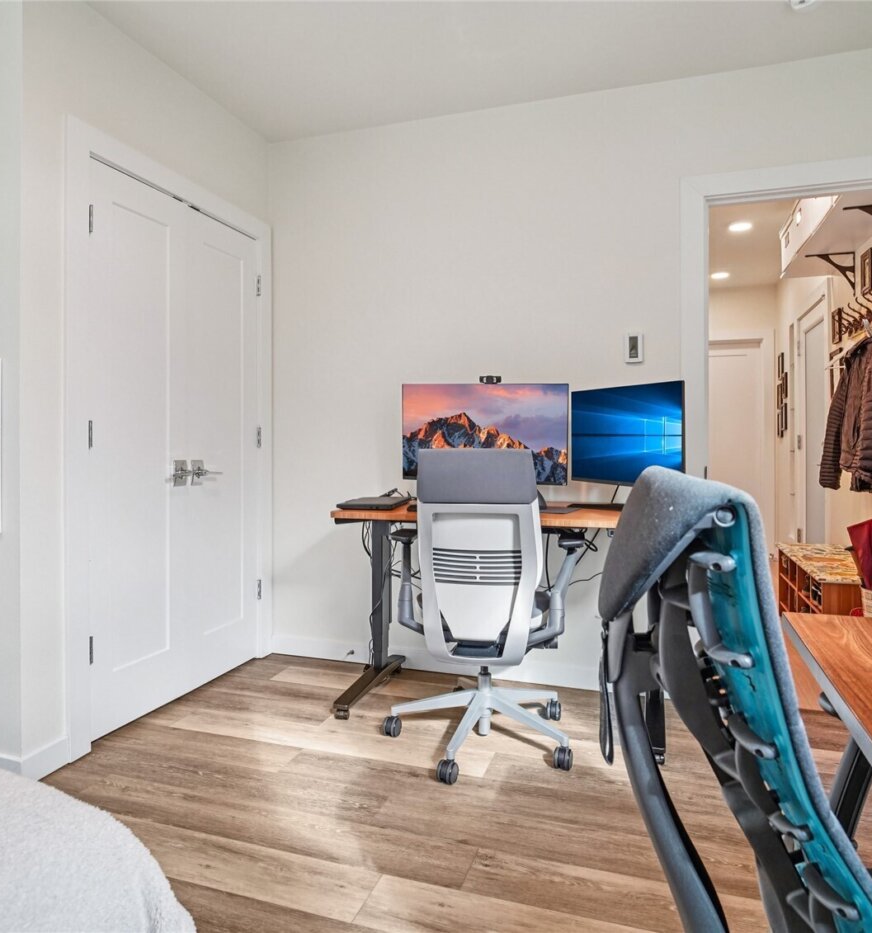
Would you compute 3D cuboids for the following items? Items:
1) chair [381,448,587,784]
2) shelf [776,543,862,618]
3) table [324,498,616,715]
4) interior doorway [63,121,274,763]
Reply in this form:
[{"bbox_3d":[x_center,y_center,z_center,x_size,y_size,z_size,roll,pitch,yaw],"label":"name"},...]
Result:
[{"bbox_3d":[0.188,0.459,2.194,0.670,1.030,0.650,0,1,11],"label":"chair"},{"bbox_3d":[2.091,0.724,3.215,0.400,0.470,1.070,0,1,18],"label":"shelf"},{"bbox_3d":[0.287,0.580,2.469,1.290,0.780,0.640,0,1,18],"label":"table"},{"bbox_3d":[-1.048,-0.087,2.620,0.100,2.110,1.180,0,1,18],"label":"interior doorway"}]

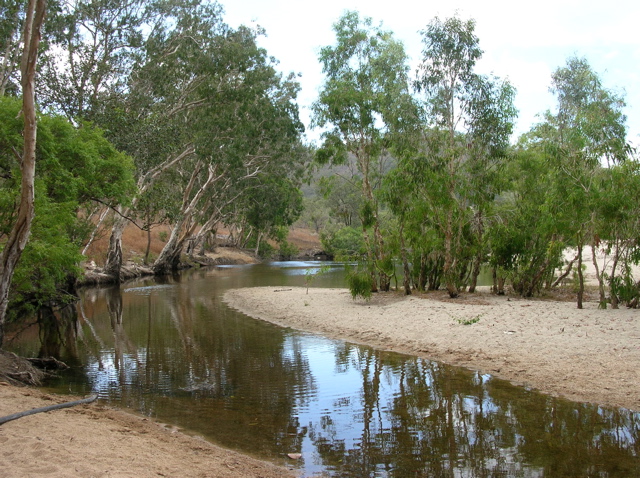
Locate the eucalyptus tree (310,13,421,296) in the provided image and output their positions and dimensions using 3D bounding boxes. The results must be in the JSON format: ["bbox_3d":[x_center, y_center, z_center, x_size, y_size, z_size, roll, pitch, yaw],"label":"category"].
[{"bbox_3d":[1.369,-2.633,20.000,3.100,8.300,3.000,0,1,0],"label":"eucalyptus tree"}]

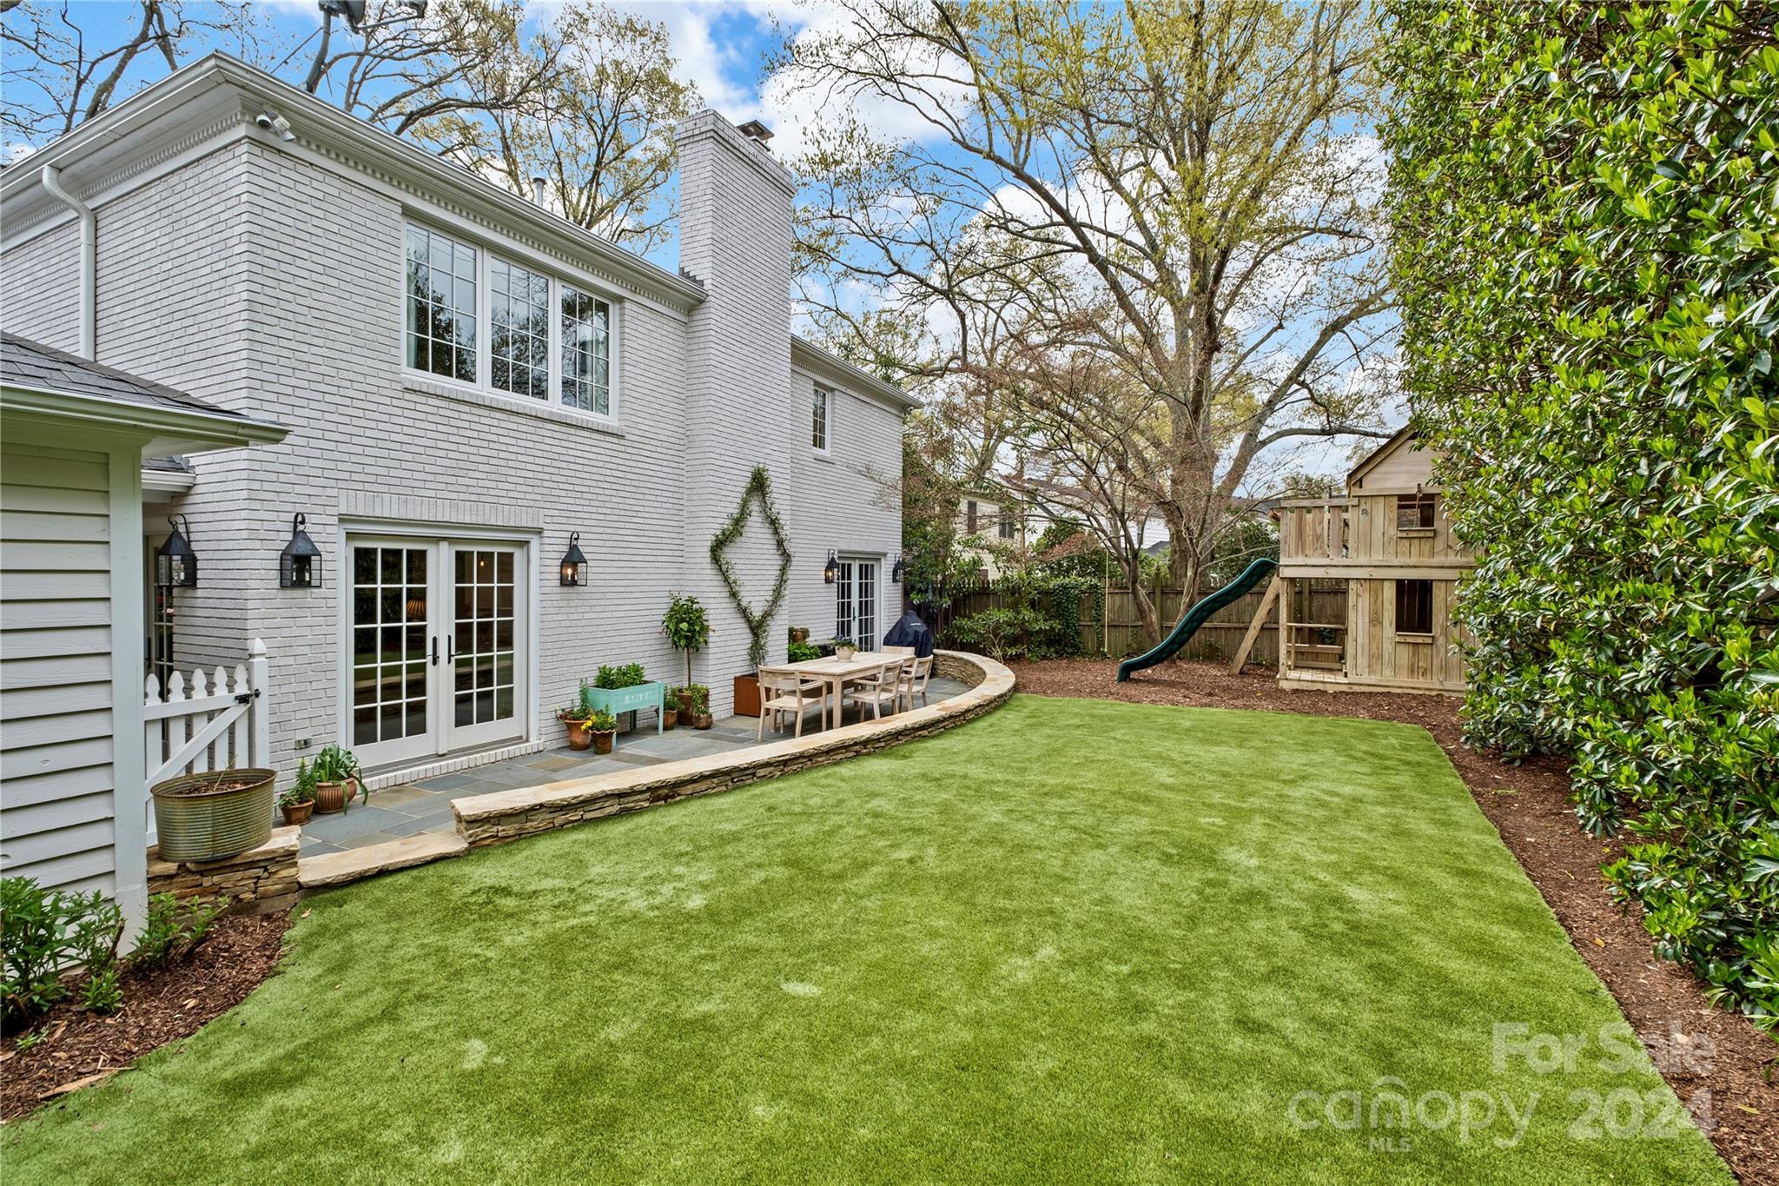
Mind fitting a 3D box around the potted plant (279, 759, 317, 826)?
[{"bbox_3d":[-4.165,1.393,5.216,0.220,0.440,0.220,1,1,28],"label":"potted plant"}]

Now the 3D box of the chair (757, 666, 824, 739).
[{"bbox_3d":[-1.106,1.223,8.328,0.570,0.840,0.570,1,2,27],"label":"chair"}]

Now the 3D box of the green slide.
[{"bbox_3d":[4.770,0.465,11.593,2.450,2.000,0.550,1,2,29],"label":"green slide"}]

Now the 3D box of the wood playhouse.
[{"bbox_3d":[6.568,-0.418,10.589,3.100,3.500,1.650,1,2,29],"label":"wood playhouse"}]

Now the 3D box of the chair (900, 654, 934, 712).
[{"bbox_3d":[0.202,1.214,9.354,0.570,0.840,0.570,1,2,27],"label":"chair"}]

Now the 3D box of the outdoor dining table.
[{"bbox_3d":[-0.529,1.244,9.363,0.950,0.760,2.070,1,2,27],"label":"outdoor dining table"}]

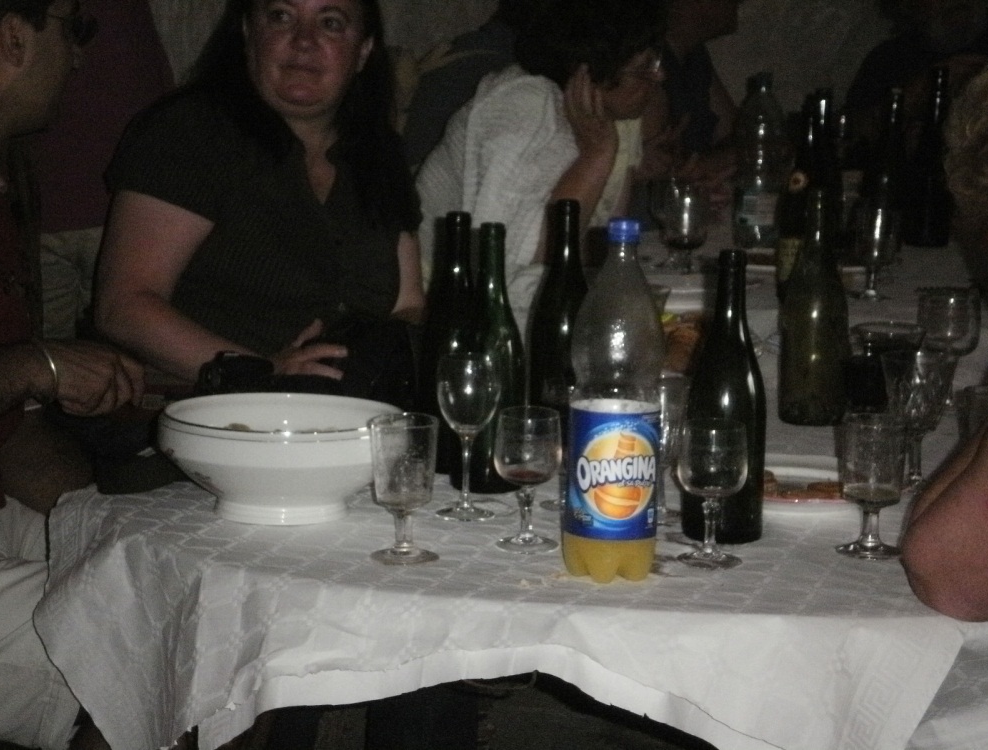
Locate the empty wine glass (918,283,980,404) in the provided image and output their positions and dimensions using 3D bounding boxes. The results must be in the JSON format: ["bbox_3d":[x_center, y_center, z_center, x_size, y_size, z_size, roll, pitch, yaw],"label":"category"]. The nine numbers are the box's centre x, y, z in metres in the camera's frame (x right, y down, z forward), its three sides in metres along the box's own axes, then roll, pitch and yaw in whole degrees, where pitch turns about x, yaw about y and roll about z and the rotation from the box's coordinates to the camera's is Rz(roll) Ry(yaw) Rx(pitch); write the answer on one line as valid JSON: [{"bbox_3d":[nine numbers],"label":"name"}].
[{"bbox_3d":[0.575,-0.035,3.269,0.079,0.144,0.079,3,11,10],"label":"empty wine glass"}]

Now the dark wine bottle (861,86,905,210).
[{"bbox_3d":[0.642,-0.328,4.238,0.077,0.275,0.077,1,13,0],"label":"dark wine bottle"}]

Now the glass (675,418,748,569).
[{"bbox_3d":[0.217,0.117,2.580,0.070,0.138,0.070,1,11,0],"label":"glass"}]

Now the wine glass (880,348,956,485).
[{"bbox_3d":[0.473,0.052,2.893,0.086,0.149,0.086,1,13,0],"label":"wine glass"}]

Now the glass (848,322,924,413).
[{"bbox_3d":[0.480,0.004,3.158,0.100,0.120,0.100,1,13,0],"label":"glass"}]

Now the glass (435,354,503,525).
[{"bbox_3d":[-0.028,0.065,2.709,0.065,0.166,0.065,1,11,-1],"label":"glass"}]

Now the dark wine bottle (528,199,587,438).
[{"bbox_3d":[0.083,-0.055,3.027,0.081,0.297,0.081,1,11,0],"label":"dark wine bottle"}]

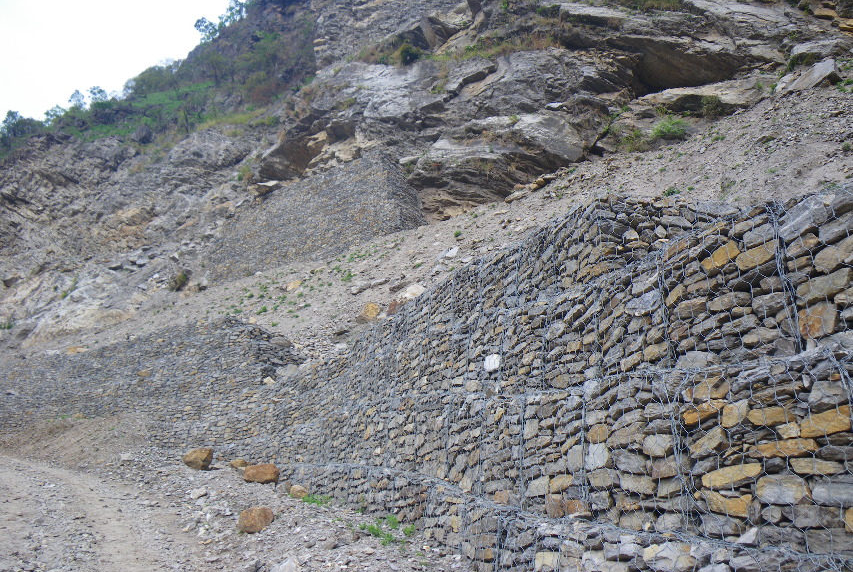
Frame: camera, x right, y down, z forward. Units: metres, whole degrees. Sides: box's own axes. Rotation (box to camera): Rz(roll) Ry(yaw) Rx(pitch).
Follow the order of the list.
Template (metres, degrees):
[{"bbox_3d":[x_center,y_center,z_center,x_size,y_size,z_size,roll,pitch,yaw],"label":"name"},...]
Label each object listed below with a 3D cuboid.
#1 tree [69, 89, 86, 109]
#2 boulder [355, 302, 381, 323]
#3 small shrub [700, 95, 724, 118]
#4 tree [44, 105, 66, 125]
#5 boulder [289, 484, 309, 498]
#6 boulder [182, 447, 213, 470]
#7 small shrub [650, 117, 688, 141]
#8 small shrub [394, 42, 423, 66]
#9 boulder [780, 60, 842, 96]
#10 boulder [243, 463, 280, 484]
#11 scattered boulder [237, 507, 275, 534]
[{"bbox_3d":[-60.687,-32.430,120.000,3.130,4.017,2.973,7,-14,-28],"label":"tree"},{"bbox_3d":[-1.325,0.595,15.500,0.560,0.430,0.450,1,-11,-5],"label":"boulder"},{"bbox_3d":[6.631,-4.162,16.000,0.556,0.556,0.473,-6,-14,24],"label":"small shrub"},{"bbox_3d":[-64.512,-29.735,120.000,3.826,3.834,3.443,7,-15,-29],"label":"tree"},{"bbox_3d":[-2.934,4.728,15.879,0.435,0.321,0.370,2,-13,-10],"label":"boulder"},{"bbox_3d":[-5.309,3.999,16.000,0.670,0.480,0.530,4,-12,-17],"label":"boulder"},{"bbox_3d":[5.282,-3.423,15.000,0.826,0.522,0.743,-5,-14,20],"label":"small shrub"},{"bbox_3d":[-1.226,-15.767,47.000,1.800,1.600,1.600,0,-11,-2],"label":"small shrub"},{"bbox_3d":[8.303,-4.554,15.000,1.391,0.782,0.974,-8,-15,30],"label":"boulder"},{"bbox_3d":[-3.108,3.532,13.000,0.650,0.370,0.470,3,-12,-13],"label":"boulder"},{"bbox_3d":[-2.255,3.092,9.100,0.480,0.340,0.420,3,-12,-13],"label":"scattered boulder"}]

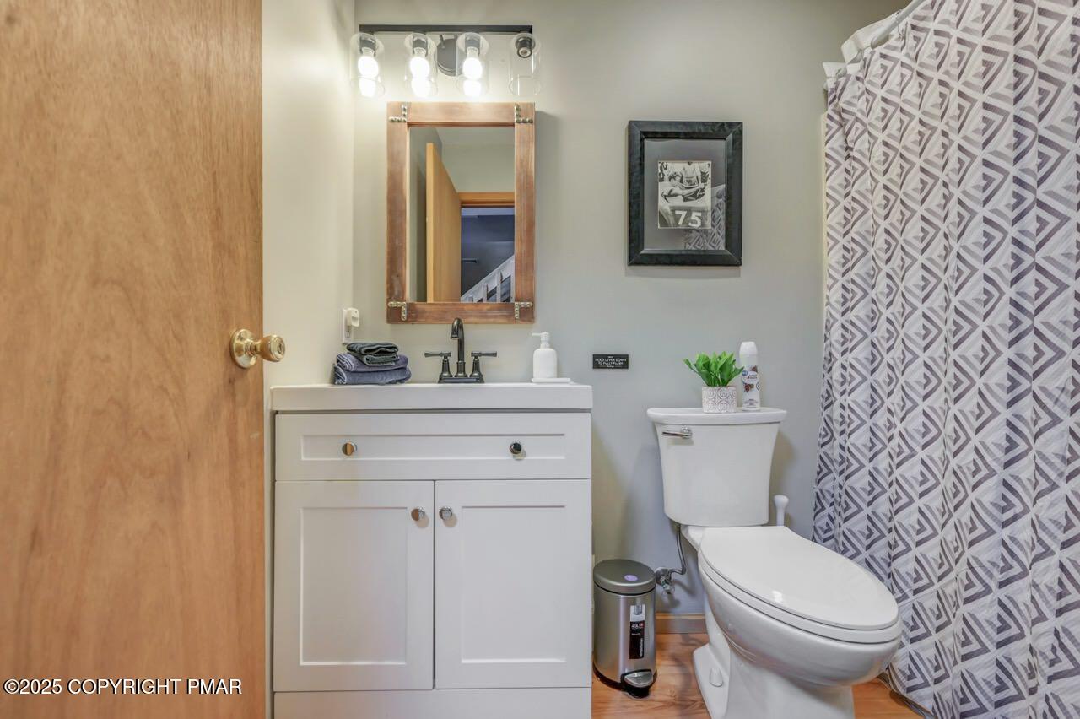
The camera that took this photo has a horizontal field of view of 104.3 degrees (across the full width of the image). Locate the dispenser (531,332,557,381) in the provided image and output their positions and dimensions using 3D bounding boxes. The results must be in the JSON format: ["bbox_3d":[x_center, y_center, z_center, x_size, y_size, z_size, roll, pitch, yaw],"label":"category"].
[{"bbox_3d":[0.016,-0.013,1.390,0.083,0.153,0.078,0,0,-3],"label":"dispenser"}]

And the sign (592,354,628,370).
[{"bbox_3d":[0.249,0.008,1.471,0.128,0.052,0.005,0,0,-1],"label":"sign"}]

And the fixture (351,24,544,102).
[{"bbox_3d":[-0.303,-0.993,1.385,0.607,0.218,0.163,0,0,-1],"label":"fixture"}]

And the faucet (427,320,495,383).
[{"bbox_3d":[-0.262,-0.027,1.360,0.239,0.214,0.148,0,0,-1],"label":"faucet"}]

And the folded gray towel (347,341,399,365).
[{"bbox_3d":[-0.521,-0.016,1.305,0.147,0.073,0.130,0,0,-6],"label":"folded gray towel"}]

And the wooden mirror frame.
[{"bbox_3d":[-0.272,-0.505,1.457,0.508,0.762,0.026,0,0,-1],"label":"wooden mirror frame"}]

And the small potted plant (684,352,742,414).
[{"bbox_3d":[0.547,0.069,1.320,0.185,0.190,0.175,0,0,23],"label":"small potted plant"}]

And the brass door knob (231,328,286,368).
[{"bbox_3d":[-0.489,-0.019,0.742,0.064,0.068,0.067,0,0,-2],"label":"brass door knob"}]

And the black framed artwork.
[{"bbox_3d":[0.503,-0.573,1.461,0.394,0.499,0.030,0,0,-1],"label":"black framed artwork"}]

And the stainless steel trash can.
[{"bbox_3d":[0.265,0.804,1.291,0.190,0.305,0.217,0,0,-10],"label":"stainless steel trash can"}]

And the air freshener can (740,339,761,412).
[{"bbox_3d":[0.677,0.053,1.347,0.057,0.217,0.057,0,0,23],"label":"air freshener can"}]

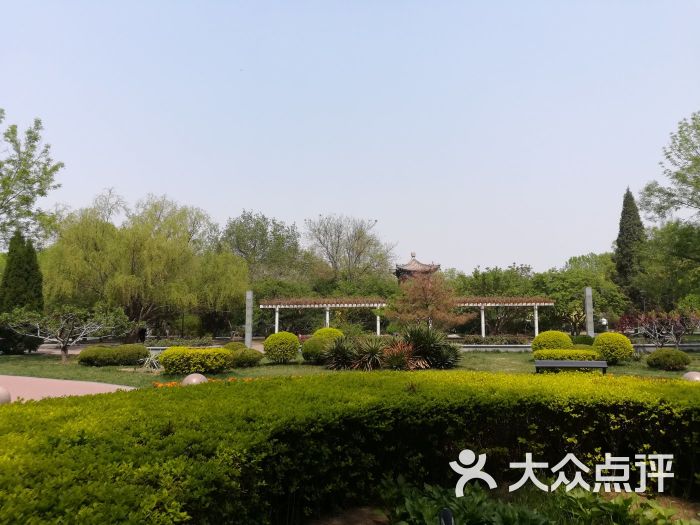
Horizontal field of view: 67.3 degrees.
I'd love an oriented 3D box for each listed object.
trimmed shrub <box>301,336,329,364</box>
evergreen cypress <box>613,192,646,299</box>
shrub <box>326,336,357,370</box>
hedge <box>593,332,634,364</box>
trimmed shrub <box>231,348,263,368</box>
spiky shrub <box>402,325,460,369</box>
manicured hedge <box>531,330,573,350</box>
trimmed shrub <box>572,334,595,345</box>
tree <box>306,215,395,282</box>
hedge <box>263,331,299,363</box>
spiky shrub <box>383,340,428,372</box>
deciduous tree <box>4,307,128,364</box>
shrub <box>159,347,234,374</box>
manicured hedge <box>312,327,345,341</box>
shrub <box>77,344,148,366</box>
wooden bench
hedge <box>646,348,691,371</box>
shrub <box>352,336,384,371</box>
[{"bbox_3d":[-1.180,3.257,19.700,1.220,0.960,1.200,-1,-6,7],"label":"trimmed shrub"},{"bbox_3d":[26.701,-0.109,50.315,3.000,14.250,3.000,0,-6,0],"label":"evergreen cypress"},{"bbox_3d":[-0.289,2.924,16.900,1.000,1.000,1.000,-1,-6,7],"label":"shrub"},{"bbox_3d":[8.916,2.902,17.792,1.400,1.130,1.350,0,-6,0],"label":"hedge"},{"bbox_3d":[-3.392,3.071,17.070,1.220,0.640,1.100,0,-6,0],"label":"trimmed shrub"},{"bbox_3d":[2.625,2.684,16.908,1.800,1.372,1.650,0,-6,0],"label":"spiky shrub"},{"bbox_3d":[7.299,3.067,19.000,1.420,1.100,1.400,-1,-6,7],"label":"manicured hedge"},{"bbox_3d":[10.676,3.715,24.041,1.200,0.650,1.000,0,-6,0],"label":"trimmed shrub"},{"bbox_3d":[-0.055,1.524,58.000,9.400,12.800,9.000,-1,-6,7],"label":"tree"},{"bbox_3d":[-2.417,2.961,18.288,1.250,1.120,1.220,0,-6,0],"label":"hedge"},{"bbox_3d":[1.709,2.836,16.190,1.400,0.920,1.200,0,-6,0],"label":"spiky shrub"},{"bbox_3d":[-9.898,2.531,18.333,4.000,1.988,3.800,0,-6,0],"label":"deciduous tree"},{"bbox_3d":[-4.391,2.757,14.991,2.150,0.820,1.200,0,-6,0],"label":"shrub"},{"bbox_3d":[-0.799,3.092,19.981,1.280,1.235,1.280,0,-6,0],"label":"manicured hedge"},{"bbox_3d":[-7.947,3.111,17.565,2.150,0.668,1.250,0,-6,0],"label":"shrub"},{"bbox_3d":[5.587,2.757,13.278,1.760,0.430,0.430,-1,-6,9],"label":"wooden bench"},{"bbox_3d":[9.874,2.977,16.300,1.200,0.660,1.120,-1,-6,7],"label":"hedge"},{"bbox_3d":[0.521,2.736,16.100,1.080,1.100,1.050,0,-6,0],"label":"shrub"}]

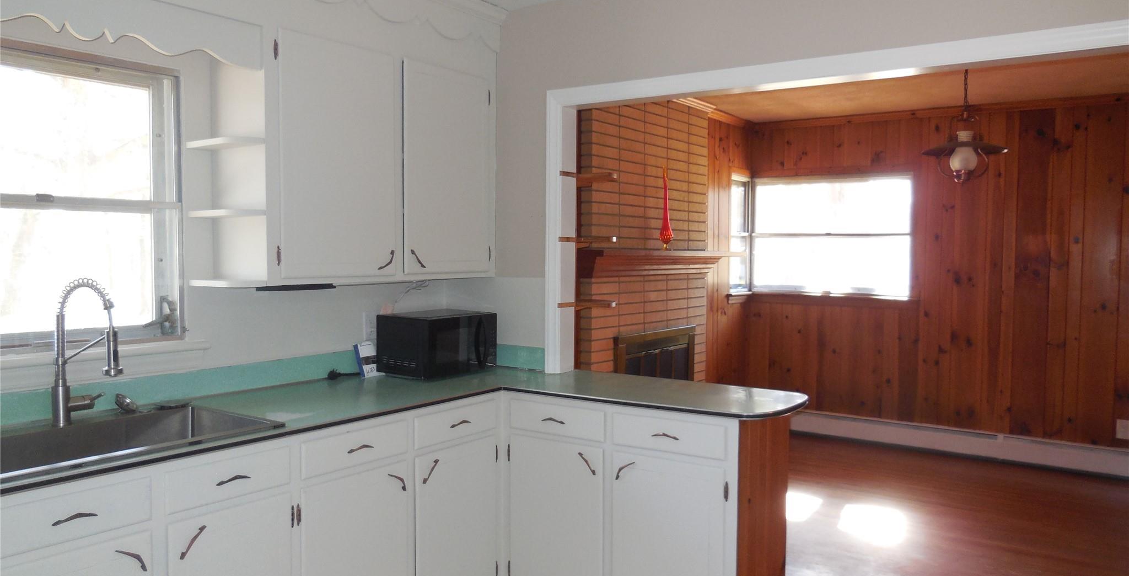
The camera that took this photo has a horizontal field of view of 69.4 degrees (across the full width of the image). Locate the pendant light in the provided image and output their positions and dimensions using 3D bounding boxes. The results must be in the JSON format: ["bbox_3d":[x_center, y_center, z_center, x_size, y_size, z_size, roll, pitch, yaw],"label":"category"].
[{"bbox_3d":[1.982,-0.839,4.043,0.420,0.630,0.420,3,3,35],"label":"pendant light"}]

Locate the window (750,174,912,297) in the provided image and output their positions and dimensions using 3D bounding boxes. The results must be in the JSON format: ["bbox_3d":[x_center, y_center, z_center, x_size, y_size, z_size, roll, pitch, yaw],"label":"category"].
[{"bbox_3d":[2.039,-0.400,6.316,1.237,0.905,0.100,3,3,35],"label":"window"}]

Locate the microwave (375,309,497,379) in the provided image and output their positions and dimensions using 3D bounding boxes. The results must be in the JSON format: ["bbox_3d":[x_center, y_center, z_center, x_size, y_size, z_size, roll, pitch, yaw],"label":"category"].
[{"bbox_3d":[-0.539,0.229,3.521,0.330,0.252,0.450,3,3,35],"label":"microwave"}]

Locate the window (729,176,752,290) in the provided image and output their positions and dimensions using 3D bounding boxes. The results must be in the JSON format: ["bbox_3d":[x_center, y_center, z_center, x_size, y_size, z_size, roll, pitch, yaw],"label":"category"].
[{"bbox_3d":[1.375,-0.417,6.502,0.100,0.905,0.407,3,3,35],"label":"window"}]

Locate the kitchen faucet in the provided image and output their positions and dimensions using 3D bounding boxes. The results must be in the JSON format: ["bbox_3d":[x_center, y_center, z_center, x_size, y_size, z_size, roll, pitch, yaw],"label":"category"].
[{"bbox_3d":[-1.369,0.184,2.365,0.250,0.430,0.130,2,3,22],"label":"kitchen faucet"}]

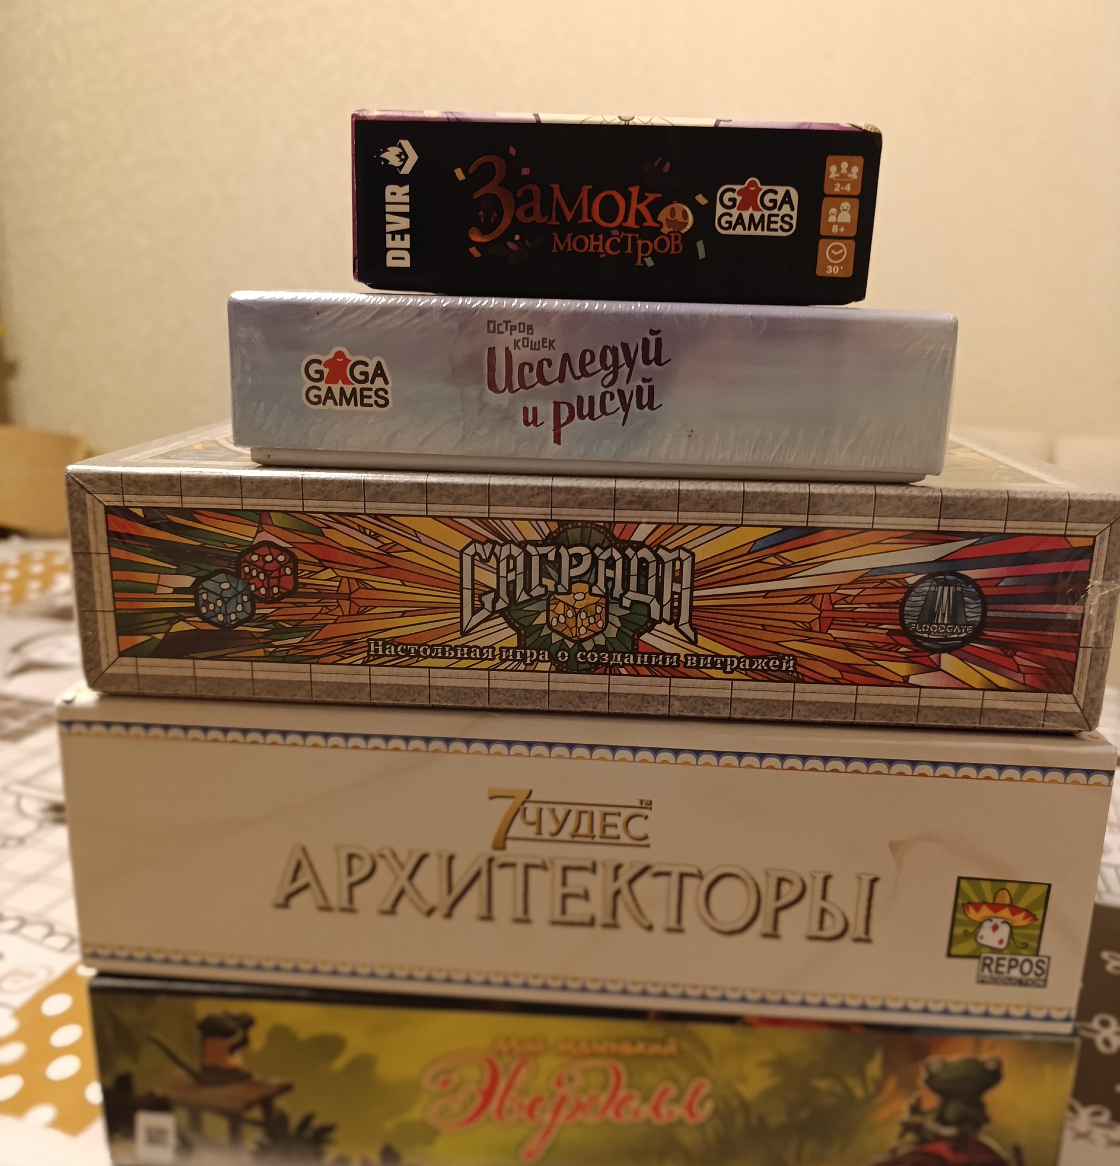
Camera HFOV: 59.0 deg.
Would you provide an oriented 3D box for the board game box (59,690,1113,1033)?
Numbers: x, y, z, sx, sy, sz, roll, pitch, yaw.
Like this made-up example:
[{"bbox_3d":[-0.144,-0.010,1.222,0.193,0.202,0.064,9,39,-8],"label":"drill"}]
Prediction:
[{"bbox_3d":[0.008,0.053,0.361,0.278,0.083,0.192,2,15,3],"label":"board game box"}]

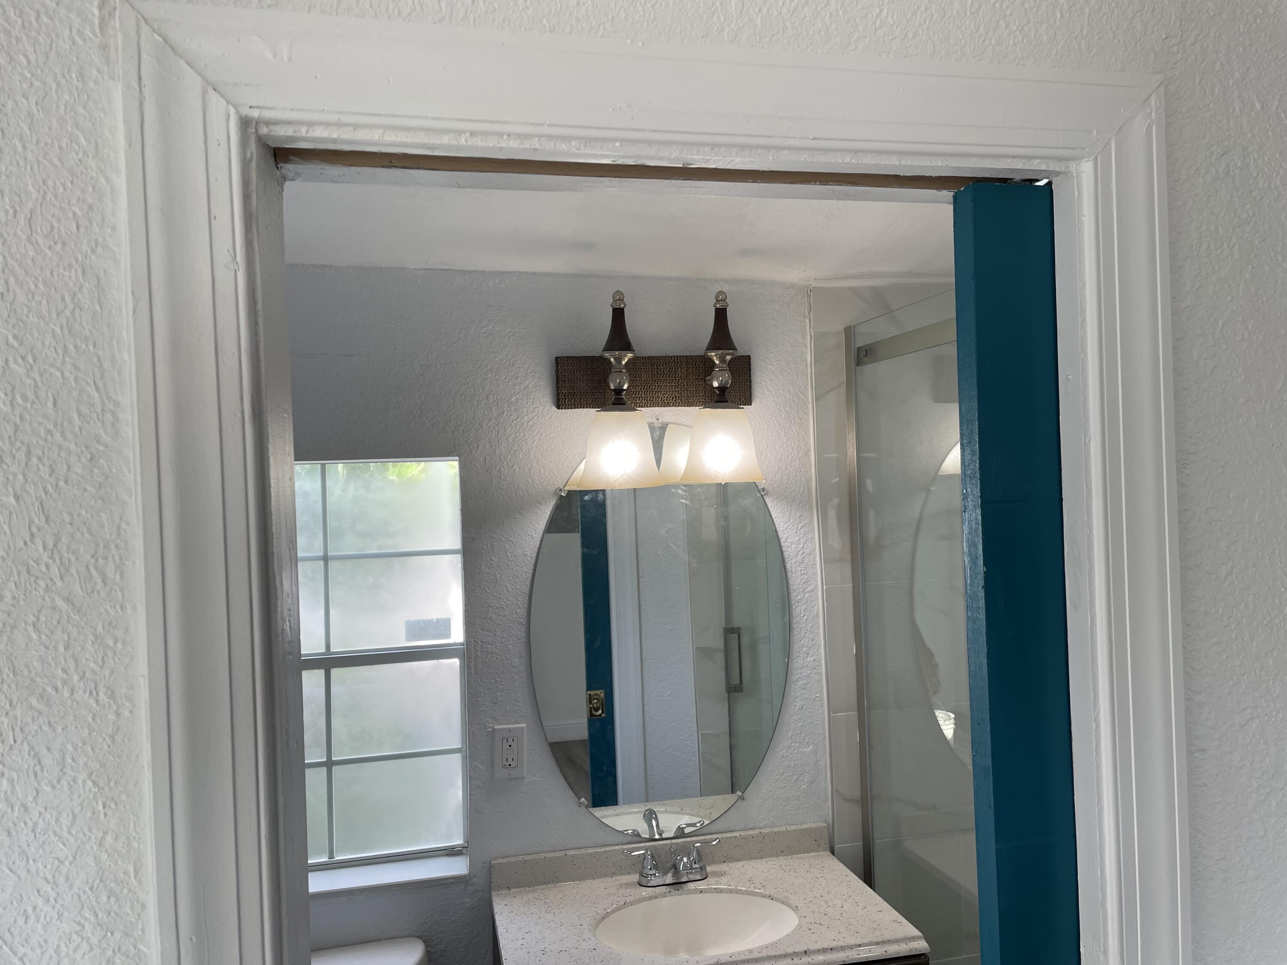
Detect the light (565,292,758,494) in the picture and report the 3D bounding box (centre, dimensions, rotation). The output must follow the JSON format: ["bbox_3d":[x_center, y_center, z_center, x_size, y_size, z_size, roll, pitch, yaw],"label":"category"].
[{"bbox_3d":[0.046,-0.198,2.066,0.442,0.415,0.210,-2,0,-13],"label":"light"}]

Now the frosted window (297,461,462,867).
[{"bbox_3d":[-0.695,0.403,2.137,0.585,0.885,0.075,-2,0,-13],"label":"frosted window"}]

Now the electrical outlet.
[{"bbox_3d":[-0.289,0.583,2.087,0.070,0.115,0.013,-2,0,-13],"label":"electrical outlet"}]

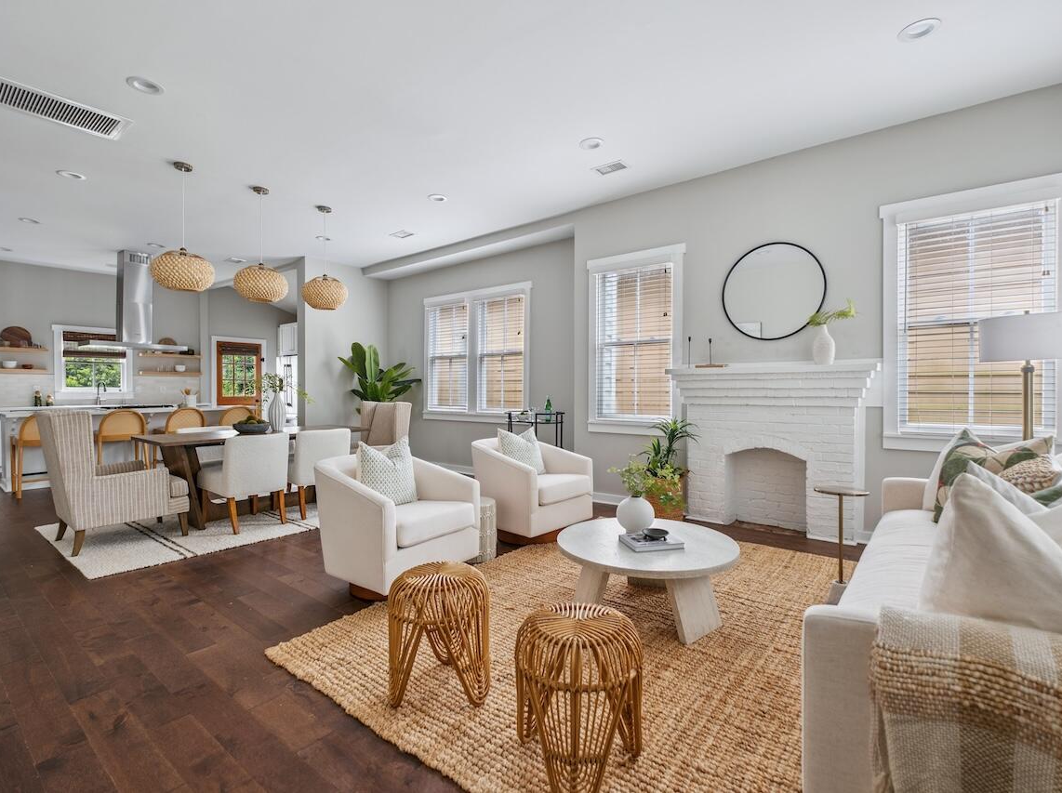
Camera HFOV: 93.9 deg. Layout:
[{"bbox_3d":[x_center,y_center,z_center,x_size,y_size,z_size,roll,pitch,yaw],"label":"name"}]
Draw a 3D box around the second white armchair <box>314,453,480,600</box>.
[{"bbox_3d":[-0.848,0.765,3.176,0.780,0.725,0.780,0,1,36],"label":"second white armchair"}]

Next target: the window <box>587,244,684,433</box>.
[{"bbox_3d":[1.018,-0.529,4.948,1.047,1.812,0.100,0,1,38],"label":"window"}]

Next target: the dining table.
[{"bbox_3d":[-2.586,0.732,4.772,0.936,0.760,1.823,0,1,38],"label":"dining table"}]

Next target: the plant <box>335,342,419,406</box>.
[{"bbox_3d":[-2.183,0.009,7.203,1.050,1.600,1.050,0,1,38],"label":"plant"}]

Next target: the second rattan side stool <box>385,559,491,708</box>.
[{"bbox_3d":[-0.348,0.899,1.897,0.385,0.458,0.385,0,1,0],"label":"second rattan side stool"}]

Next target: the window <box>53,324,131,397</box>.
[{"bbox_3d":[-7.292,-0.555,8.317,0.080,1.186,1.051,0,1,38],"label":"window"}]

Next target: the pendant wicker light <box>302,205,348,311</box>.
[{"bbox_3d":[-2.182,-1.454,5.251,0.430,1.084,0.430,0,1,38],"label":"pendant wicker light"}]

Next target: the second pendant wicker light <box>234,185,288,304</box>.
[{"bbox_3d":[-2.584,-1.442,4.749,0.457,1.076,0.457,0,1,38],"label":"second pendant wicker light"}]

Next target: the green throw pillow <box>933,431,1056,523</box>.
[{"bbox_3d":[2.159,0.415,2.336,0.170,0.505,0.505,16,2,6],"label":"green throw pillow"}]

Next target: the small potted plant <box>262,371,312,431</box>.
[{"bbox_3d":[-2.433,0.060,4.924,0.500,0.600,0.420,0,1,-26],"label":"small potted plant"}]

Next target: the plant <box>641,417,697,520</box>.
[{"bbox_3d":[1.212,0.646,4.381,0.500,0.931,0.500,0,1,38],"label":"plant"}]

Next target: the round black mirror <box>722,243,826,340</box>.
[{"bbox_3d":[1.993,-0.865,4.105,0.793,0.793,0.030,0,1,38],"label":"round black mirror"}]

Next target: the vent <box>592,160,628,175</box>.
[{"bbox_3d":[0.692,-1.968,4.299,0.290,0.020,0.190,0,1,38],"label":"vent"}]

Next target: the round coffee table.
[{"bbox_3d":[0.601,0.935,2.603,0.920,0.385,0.920,0,1,0],"label":"round coffee table"}]

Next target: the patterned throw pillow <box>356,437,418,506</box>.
[{"bbox_3d":[-0.931,0.486,3.207,0.160,0.420,0.420,-20,-11,36],"label":"patterned throw pillow"}]

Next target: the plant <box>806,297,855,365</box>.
[{"bbox_3d":[2.284,-0.496,3.788,0.340,0.520,0.200,0,1,38],"label":"plant"}]

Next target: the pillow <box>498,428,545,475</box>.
[{"bbox_3d":[-0.086,0.473,4.273,0.430,0.420,0.160,-1,-15,-46],"label":"pillow"}]

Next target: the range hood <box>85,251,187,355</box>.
[{"bbox_3d":[-5.579,-1.328,6.977,0.660,1.344,1.085,0,1,38],"label":"range hood"}]

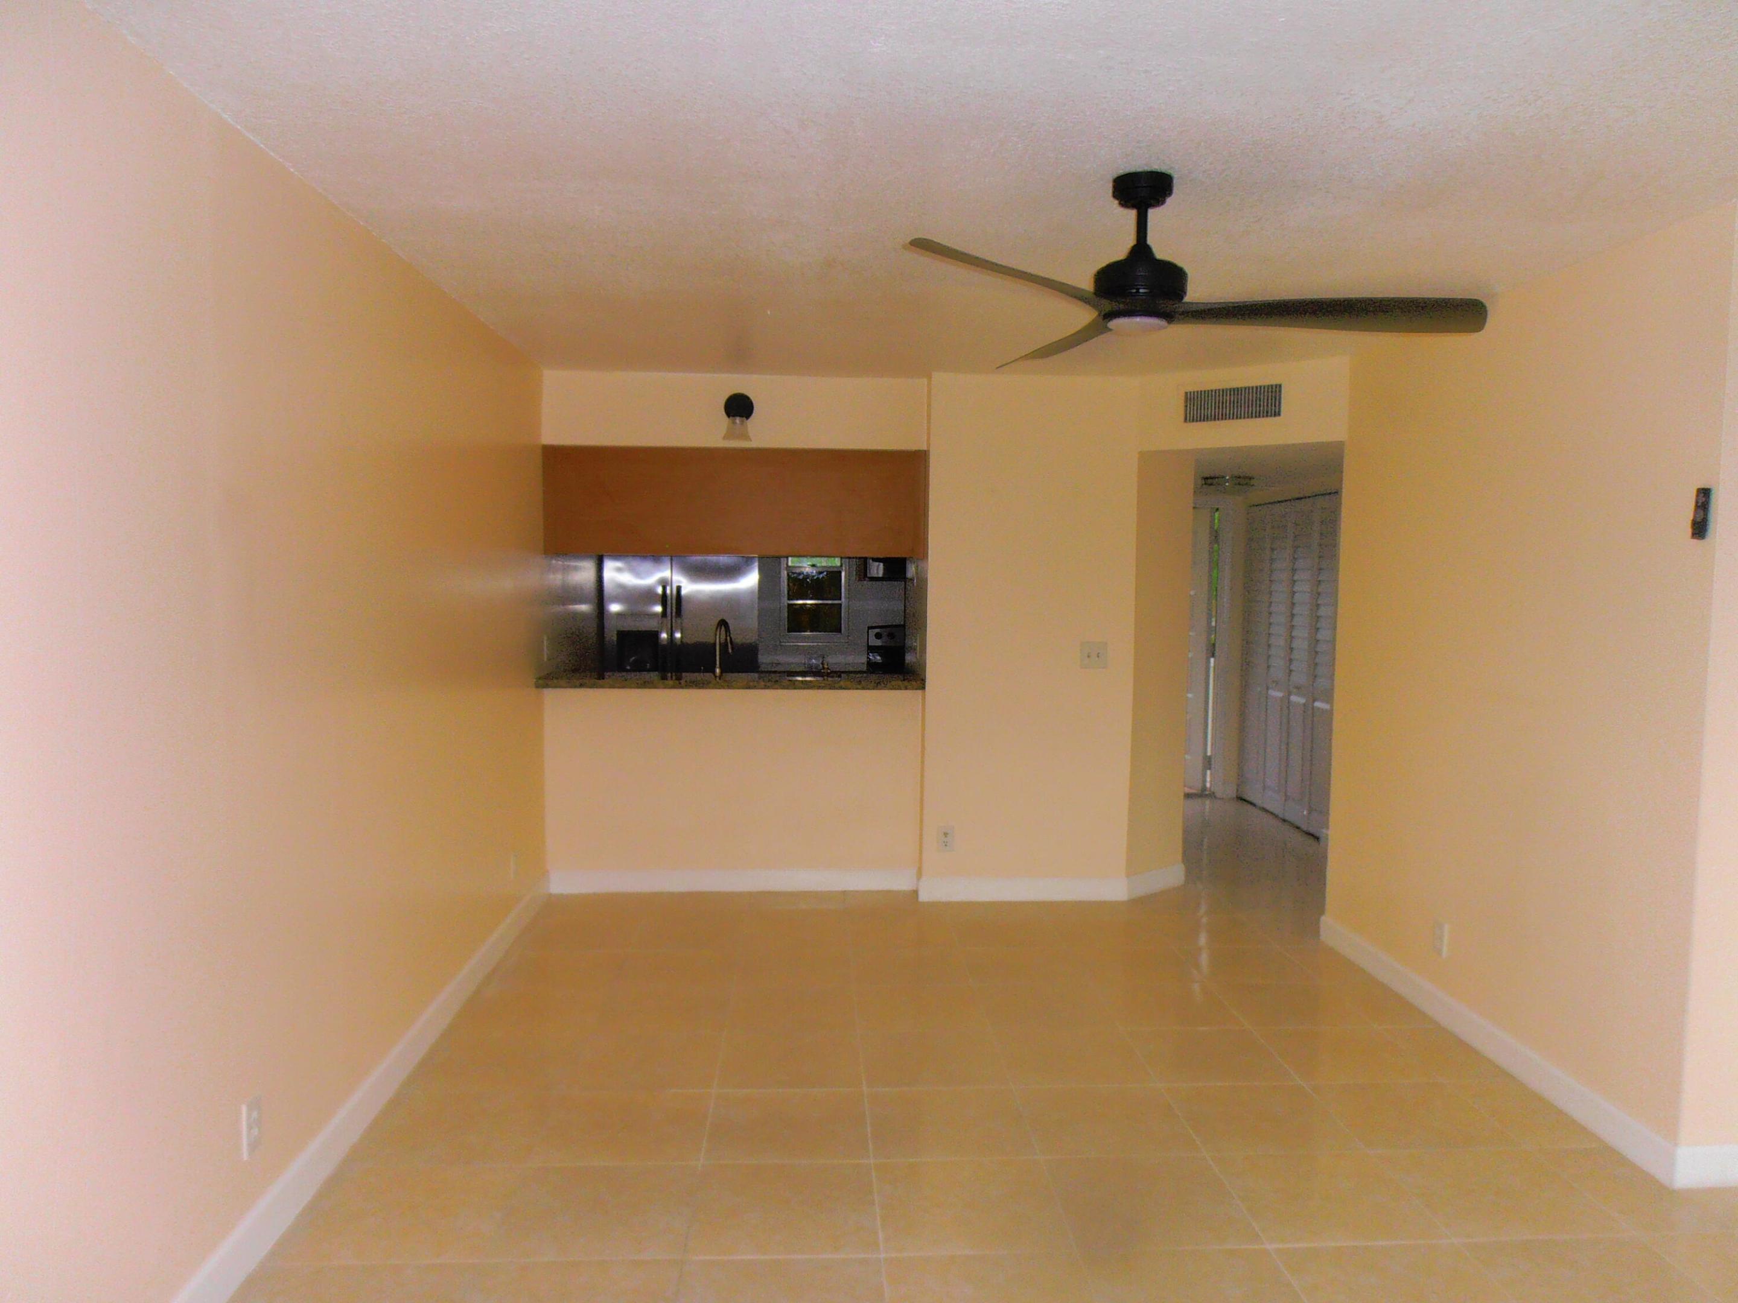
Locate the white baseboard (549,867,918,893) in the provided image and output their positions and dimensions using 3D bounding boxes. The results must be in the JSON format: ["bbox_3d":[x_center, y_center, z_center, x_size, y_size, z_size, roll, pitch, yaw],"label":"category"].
[{"bbox_3d":[-0.639,1.099,5.780,1.757,0.112,0.015,0,4,-3],"label":"white baseboard"}]

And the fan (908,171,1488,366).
[{"bbox_3d":[0.644,-0.906,2.832,1.380,0.370,1.380,0,4,-3],"label":"fan"}]

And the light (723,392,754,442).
[{"bbox_3d":[-0.601,-1.081,5.547,0.137,0.215,0.160,0,4,-3],"label":"light"}]

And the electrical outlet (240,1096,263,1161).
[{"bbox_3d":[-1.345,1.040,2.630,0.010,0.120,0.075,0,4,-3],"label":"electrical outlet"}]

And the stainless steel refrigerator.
[{"bbox_3d":[-1.113,0.152,7.400,0.896,1.770,0.780,0,4,-3],"label":"stainless steel refrigerator"}]

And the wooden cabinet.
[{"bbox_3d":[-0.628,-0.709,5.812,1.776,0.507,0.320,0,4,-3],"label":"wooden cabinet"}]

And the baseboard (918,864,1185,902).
[{"bbox_3d":[0.908,1.114,5.826,1.361,0.110,0.307,0,4,-3],"label":"baseboard"}]

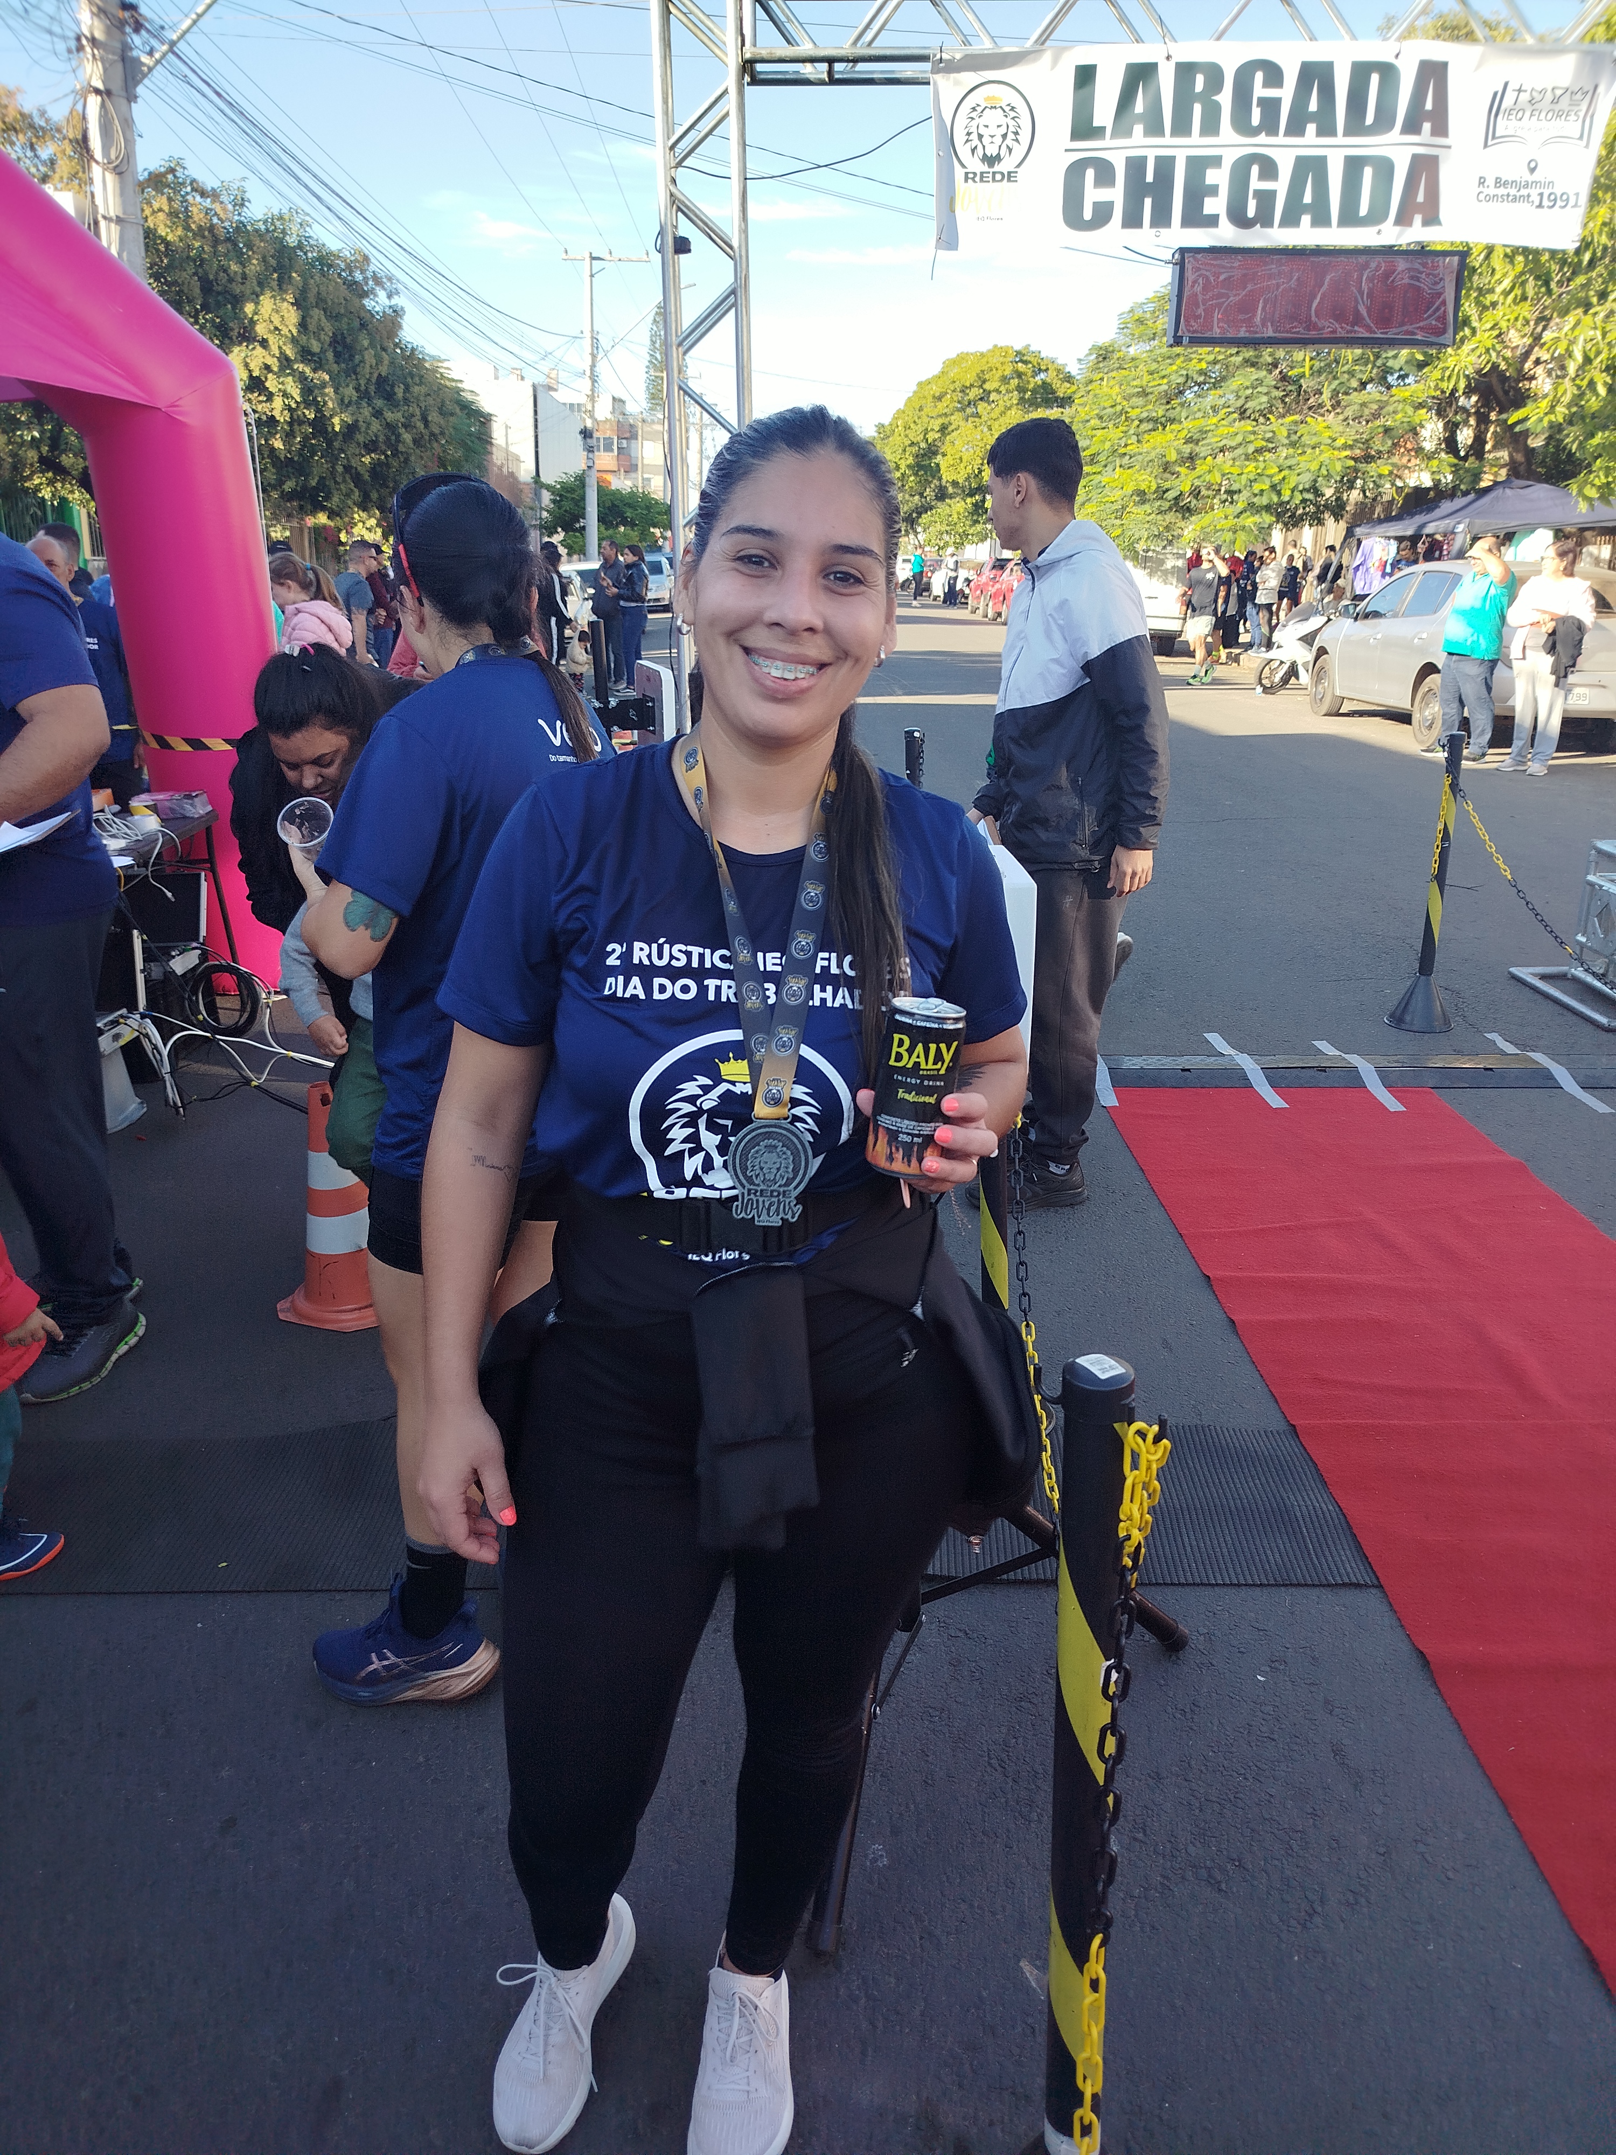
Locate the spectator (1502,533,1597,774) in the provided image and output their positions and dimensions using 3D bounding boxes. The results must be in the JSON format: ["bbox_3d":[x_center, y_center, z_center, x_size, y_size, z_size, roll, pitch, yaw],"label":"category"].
[{"bbox_3d":[5.484,-3.114,11.090,0.550,1.650,0.400,12,22,31],"label":"spectator"}]

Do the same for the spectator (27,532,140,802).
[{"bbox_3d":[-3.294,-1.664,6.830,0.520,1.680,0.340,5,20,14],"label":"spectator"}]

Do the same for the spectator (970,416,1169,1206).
[{"bbox_3d":[0.566,-0.556,3.457,0.400,1.780,0.470,-6,20,-17],"label":"spectator"}]

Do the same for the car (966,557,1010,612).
[{"bbox_3d":[5.200,-12.833,38.949,1.720,1.470,4.050,0,19,0],"label":"car"}]

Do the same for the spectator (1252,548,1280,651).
[{"bbox_3d":[7.060,-7.393,23.054,0.360,1.600,0.480,-11,22,-29],"label":"spectator"}]

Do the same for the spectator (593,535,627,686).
[{"bbox_3d":[-2.479,-5.803,18.731,0.400,1.760,0.520,-14,23,-35],"label":"spectator"}]

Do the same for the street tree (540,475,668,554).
[{"bbox_3d":[-6.900,-17.635,48.920,4.600,3.900,4.600,0,19,0],"label":"street tree"}]

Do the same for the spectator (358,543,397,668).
[{"bbox_3d":[-3.754,-3.896,13.254,0.500,1.720,0.360,-11,22,-28],"label":"spectator"}]

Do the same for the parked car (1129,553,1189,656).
[{"bbox_3d":[4.950,-8.007,25.064,1.760,1.620,4.300,0,19,0],"label":"parked car"}]

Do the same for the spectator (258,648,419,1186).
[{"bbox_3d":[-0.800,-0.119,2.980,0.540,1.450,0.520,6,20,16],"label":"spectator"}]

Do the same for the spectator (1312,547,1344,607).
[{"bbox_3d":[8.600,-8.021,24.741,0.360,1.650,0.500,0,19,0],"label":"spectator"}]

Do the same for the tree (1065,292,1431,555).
[{"bbox_3d":[7.350,-10.070,25.078,6.200,5.500,6.200,0,19,0],"label":"tree"}]

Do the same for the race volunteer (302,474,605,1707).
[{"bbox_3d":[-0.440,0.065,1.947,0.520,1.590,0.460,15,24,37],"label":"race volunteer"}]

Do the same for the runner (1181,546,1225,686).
[{"bbox_3d":[5.101,-6.002,19.403,0.550,1.700,0.460,8,21,22],"label":"runner"}]

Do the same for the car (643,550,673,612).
[{"bbox_3d":[-4.600,-13.993,42.145,1.760,1.540,4.150,0,19,0],"label":"car"}]

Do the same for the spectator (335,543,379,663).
[{"bbox_3d":[-3.819,-3.691,12.690,0.360,1.700,0.500,-8,20,-21],"label":"spectator"}]

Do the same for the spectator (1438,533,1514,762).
[{"bbox_3d":[5.243,-3.398,11.839,0.570,1.700,0.450,18,26,42],"label":"spectator"}]

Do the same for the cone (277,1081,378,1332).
[{"bbox_3d":[-0.982,0.237,3.138,0.290,0.490,0.290,7,20,19],"label":"cone"}]

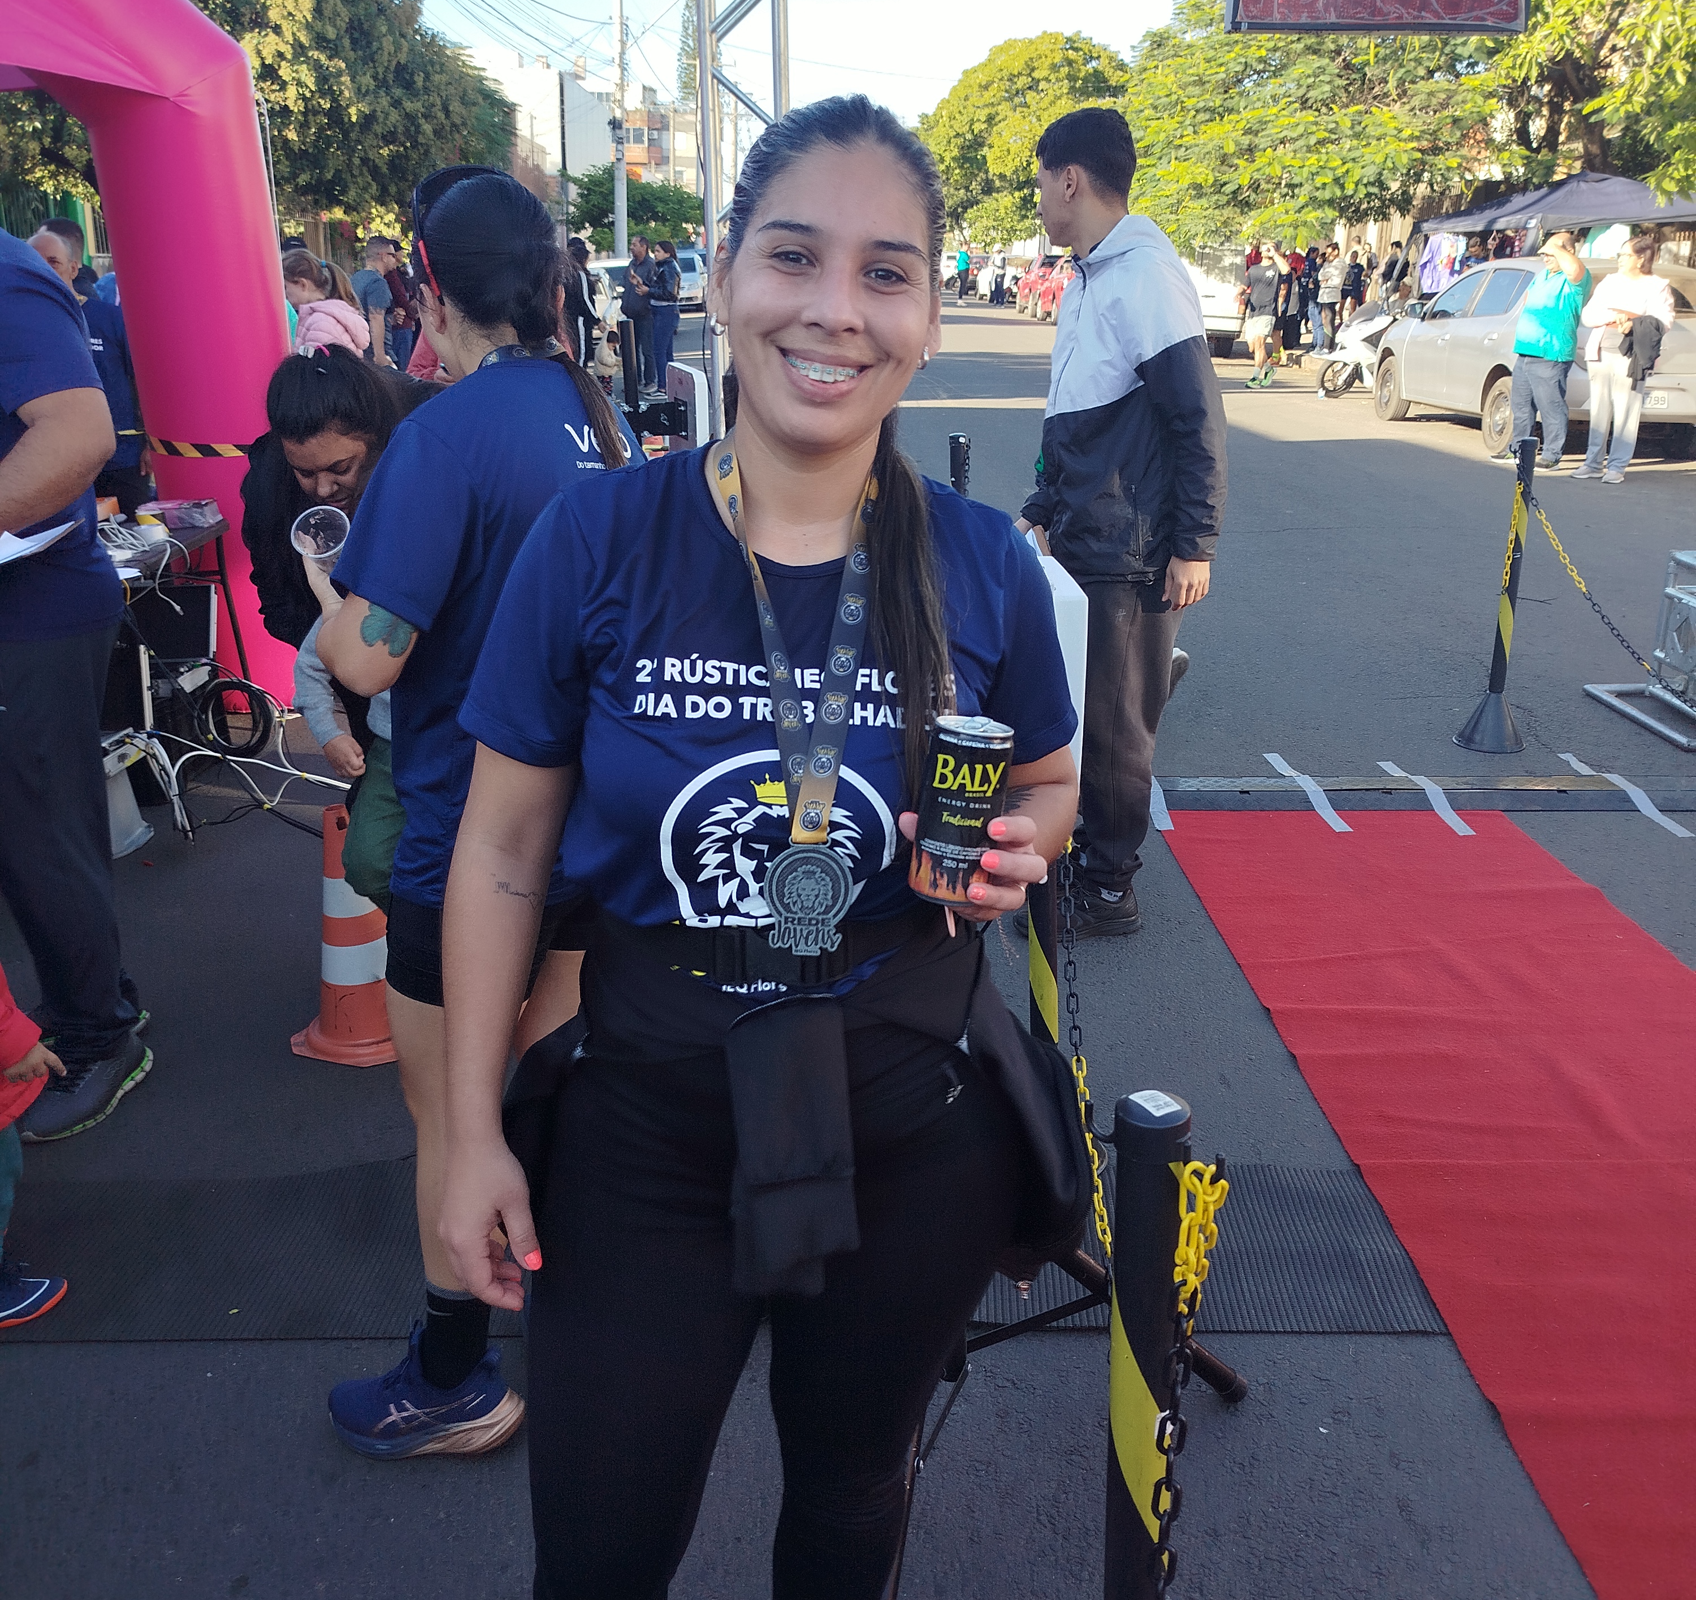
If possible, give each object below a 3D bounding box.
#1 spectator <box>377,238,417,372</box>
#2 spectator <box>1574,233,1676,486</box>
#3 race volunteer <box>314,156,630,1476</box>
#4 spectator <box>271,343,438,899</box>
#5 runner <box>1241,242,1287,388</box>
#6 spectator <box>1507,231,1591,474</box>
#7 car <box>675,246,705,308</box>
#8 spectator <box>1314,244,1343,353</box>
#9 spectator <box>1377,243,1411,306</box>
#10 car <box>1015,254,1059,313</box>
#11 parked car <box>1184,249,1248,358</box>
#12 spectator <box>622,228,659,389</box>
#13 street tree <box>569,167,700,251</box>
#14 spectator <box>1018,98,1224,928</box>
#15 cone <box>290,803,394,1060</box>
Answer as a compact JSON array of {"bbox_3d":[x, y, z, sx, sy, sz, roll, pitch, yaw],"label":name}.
[{"bbox_3d":[-3.754,-3.896,13.254,0.500,1.720,0.360,-11,22,-28],"label":"spectator"},{"bbox_3d":[5.484,-3.114,11.090,0.550,1.650,0.400,12,22,31],"label":"spectator"},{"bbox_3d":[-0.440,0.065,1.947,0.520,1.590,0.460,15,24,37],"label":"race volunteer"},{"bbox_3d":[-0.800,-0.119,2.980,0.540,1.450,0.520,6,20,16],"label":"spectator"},{"bbox_3d":[5.101,-6.002,19.403,0.550,1.700,0.460,8,21,22],"label":"runner"},{"bbox_3d":[5.243,-3.398,11.839,0.570,1.700,0.450,18,26,42],"label":"spectator"},{"bbox_3d":[-4.600,-13.993,42.145,1.760,1.540,4.150,0,19,0],"label":"car"},{"bbox_3d":[7.060,-7.393,23.054,0.360,1.600,0.480,-11,22,-29],"label":"spectator"},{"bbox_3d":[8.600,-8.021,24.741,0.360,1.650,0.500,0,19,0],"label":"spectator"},{"bbox_3d":[5.200,-12.833,38.949,1.720,1.470,4.050,0,19,0],"label":"car"},{"bbox_3d":[4.950,-8.007,25.064,1.760,1.620,4.300,0,19,0],"label":"parked car"},{"bbox_3d":[-2.479,-5.803,18.731,0.400,1.760,0.520,-14,23,-35],"label":"spectator"},{"bbox_3d":[-6.900,-17.635,48.920,4.600,3.900,4.600,0,19,0],"label":"street tree"},{"bbox_3d":[0.566,-0.556,3.457,0.400,1.780,0.470,-6,20,-17],"label":"spectator"},{"bbox_3d":[-0.982,0.237,3.138,0.290,0.490,0.290,7,20,19],"label":"cone"}]

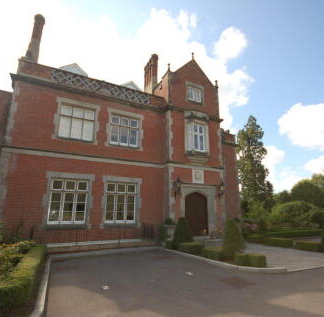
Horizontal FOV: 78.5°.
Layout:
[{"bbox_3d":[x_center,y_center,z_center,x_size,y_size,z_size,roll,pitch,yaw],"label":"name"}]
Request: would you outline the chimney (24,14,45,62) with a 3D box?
[{"bbox_3d":[-8.352,-8.017,13.186,0.630,3.650,0.630,7,-14,-26],"label":"chimney"}]

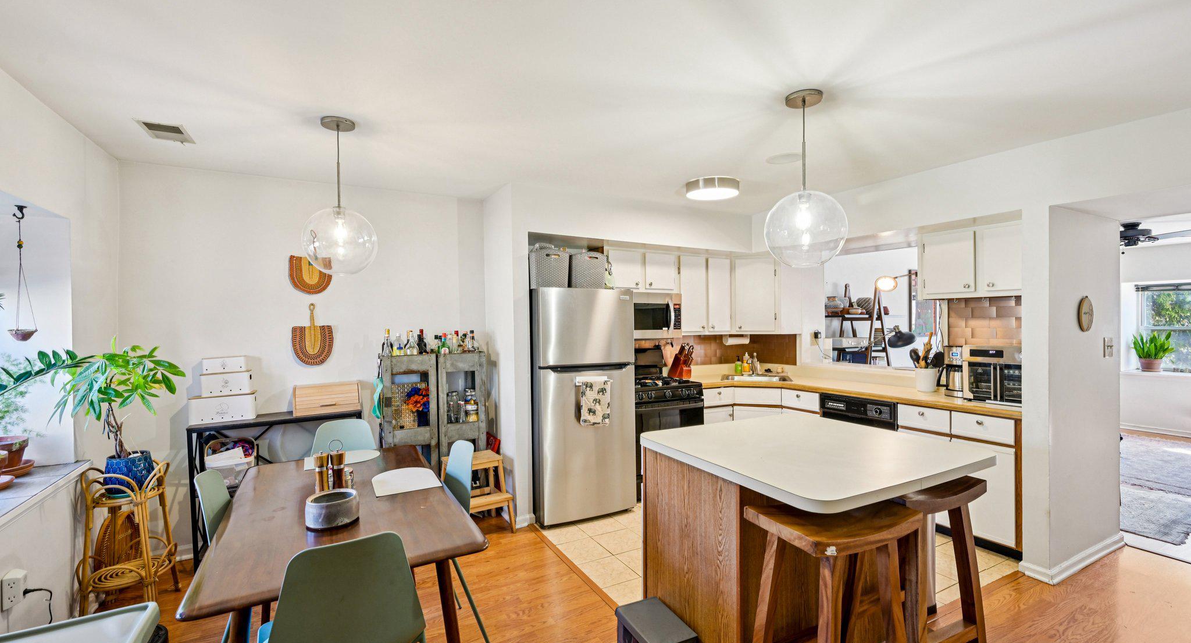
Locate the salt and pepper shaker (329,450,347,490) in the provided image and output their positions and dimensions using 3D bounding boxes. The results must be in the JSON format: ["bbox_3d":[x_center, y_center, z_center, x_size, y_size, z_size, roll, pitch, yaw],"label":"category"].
[{"bbox_3d":[-1.030,0.611,1.977,0.060,0.205,0.060,0,0,-28],"label":"salt and pepper shaker"}]

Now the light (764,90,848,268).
[{"bbox_3d":[0.908,-0.610,2.149,0.336,0.720,0.336,-1,0,-28],"label":"light"}]

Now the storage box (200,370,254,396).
[{"bbox_3d":[-2.285,0.382,3.094,0.250,0.140,0.170,0,0,-28],"label":"storage box"}]

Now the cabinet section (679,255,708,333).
[{"bbox_3d":[0.851,-0.251,4.731,0.322,0.715,0.312,0,0,-29],"label":"cabinet section"}]

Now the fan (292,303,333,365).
[{"bbox_3d":[-1.935,0.090,3.404,0.250,0.430,0.030,0,0,-28],"label":"fan"}]

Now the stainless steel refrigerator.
[{"bbox_3d":[-0.209,0.603,3.984,0.770,1.680,0.740,-1,0,-28],"label":"stainless steel refrigerator"}]

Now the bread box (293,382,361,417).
[{"bbox_3d":[-1.808,0.511,3.353,0.390,0.188,0.220,0,0,-28],"label":"bread box"}]

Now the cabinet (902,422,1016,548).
[{"bbox_3d":[2.550,1.020,3.308,0.580,0.610,0.650,-1,0,-28],"label":"cabinet"}]

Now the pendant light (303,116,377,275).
[{"bbox_3d":[-1.223,-0.595,2.373,0.320,0.743,0.320,0,0,-28],"label":"pendant light"}]

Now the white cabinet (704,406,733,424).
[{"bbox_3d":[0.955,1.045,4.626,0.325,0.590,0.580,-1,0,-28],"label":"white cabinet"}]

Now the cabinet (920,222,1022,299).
[{"bbox_3d":[2.696,-0.405,3.436,0.320,0.475,0.720,0,0,-28],"label":"cabinet"}]

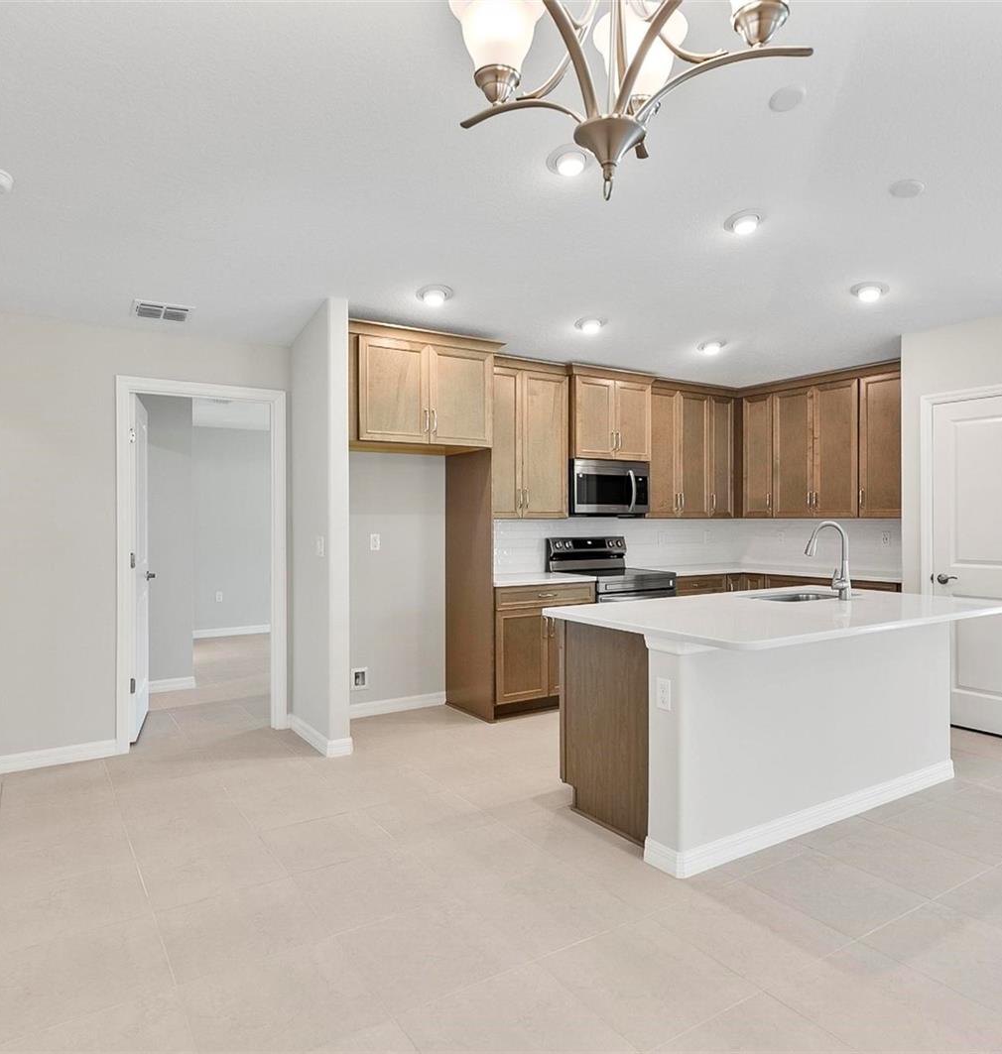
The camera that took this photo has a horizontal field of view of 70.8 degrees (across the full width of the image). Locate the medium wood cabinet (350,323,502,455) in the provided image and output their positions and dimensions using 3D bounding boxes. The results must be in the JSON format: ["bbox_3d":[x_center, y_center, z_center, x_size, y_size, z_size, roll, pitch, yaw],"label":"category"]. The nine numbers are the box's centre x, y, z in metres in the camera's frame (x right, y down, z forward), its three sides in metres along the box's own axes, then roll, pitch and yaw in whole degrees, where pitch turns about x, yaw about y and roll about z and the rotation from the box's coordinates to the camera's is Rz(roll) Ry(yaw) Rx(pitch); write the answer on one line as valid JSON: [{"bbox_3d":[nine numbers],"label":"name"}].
[{"bbox_3d":[-0.614,-0.844,4.571,1.060,0.670,0.635,0,0,-32],"label":"medium wood cabinet"}]

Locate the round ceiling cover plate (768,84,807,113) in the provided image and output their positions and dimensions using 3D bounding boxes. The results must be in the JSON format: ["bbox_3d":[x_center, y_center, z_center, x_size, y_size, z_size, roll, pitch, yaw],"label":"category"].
[{"bbox_3d":[1.158,-1.720,2.840,0.145,0.015,0.145,-6,-10,-1],"label":"round ceiling cover plate"}]

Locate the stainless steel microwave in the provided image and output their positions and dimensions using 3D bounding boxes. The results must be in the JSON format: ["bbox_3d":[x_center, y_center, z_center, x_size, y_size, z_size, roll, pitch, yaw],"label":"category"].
[{"bbox_3d":[0.753,-0.284,5.541,0.763,0.433,0.426,0,0,-32],"label":"stainless steel microwave"}]

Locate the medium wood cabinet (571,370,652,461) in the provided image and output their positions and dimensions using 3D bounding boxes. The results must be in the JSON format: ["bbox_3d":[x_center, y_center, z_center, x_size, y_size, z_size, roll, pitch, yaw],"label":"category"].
[{"bbox_3d":[0.756,-0.840,5.549,0.778,0.654,0.426,0,0,-32],"label":"medium wood cabinet"}]

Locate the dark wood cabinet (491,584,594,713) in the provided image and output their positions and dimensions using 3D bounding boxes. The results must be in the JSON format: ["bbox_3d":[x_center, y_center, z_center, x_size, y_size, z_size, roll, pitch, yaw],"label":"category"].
[{"bbox_3d":[0.171,0.833,5.079,0.865,0.878,0.610,0,0,-32],"label":"dark wood cabinet"}]

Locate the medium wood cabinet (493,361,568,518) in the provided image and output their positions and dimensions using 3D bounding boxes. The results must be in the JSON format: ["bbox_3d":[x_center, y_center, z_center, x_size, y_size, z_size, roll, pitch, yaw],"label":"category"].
[{"bbox_3d":[0.069,-0.612,5.156,0.801,1.098,0.355,0,0,-32],"label":"medium wood cabinet"}]

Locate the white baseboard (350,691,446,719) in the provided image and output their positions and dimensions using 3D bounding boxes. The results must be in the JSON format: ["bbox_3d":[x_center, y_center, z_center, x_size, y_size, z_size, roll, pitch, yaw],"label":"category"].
[{"bbox_3d":[-0.791,1.234,4.813,0.963,0.087,0.015,0,0,-32],"label":"white baseboard"}]

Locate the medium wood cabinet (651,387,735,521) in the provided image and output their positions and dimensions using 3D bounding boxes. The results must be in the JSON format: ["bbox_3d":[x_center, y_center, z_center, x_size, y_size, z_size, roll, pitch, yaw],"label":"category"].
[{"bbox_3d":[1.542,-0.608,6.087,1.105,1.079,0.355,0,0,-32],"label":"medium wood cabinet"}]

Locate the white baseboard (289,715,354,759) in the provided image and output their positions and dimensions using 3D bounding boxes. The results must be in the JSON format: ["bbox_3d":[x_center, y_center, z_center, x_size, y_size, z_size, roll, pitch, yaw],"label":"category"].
[{"bbox_3d":[-1.075,1.234,4.211,0.143,0.089,0.695,0,0,-32],"label":"white baseboard"}]

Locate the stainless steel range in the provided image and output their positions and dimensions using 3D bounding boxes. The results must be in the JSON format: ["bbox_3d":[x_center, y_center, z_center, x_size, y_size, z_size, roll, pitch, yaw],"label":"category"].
[{"bbox_3d":[0.853,0.681,5.450,0.775,1.188,0.654,0,0,-32],"label":"stainless steel range"}]

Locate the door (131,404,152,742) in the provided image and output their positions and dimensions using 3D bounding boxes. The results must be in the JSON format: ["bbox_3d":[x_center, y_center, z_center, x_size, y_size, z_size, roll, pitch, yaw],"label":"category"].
[{"bbox_3d":[-2.308,0.250,4.494,0.040,2.035,0.762,0,0,-22],"label":"door"}]

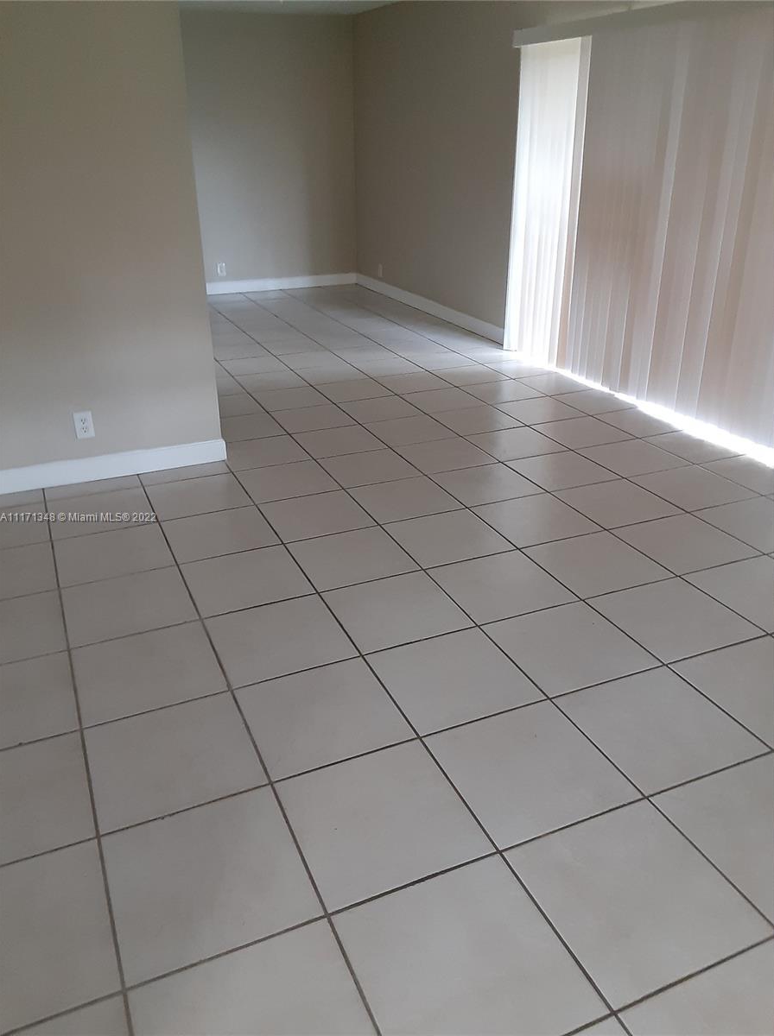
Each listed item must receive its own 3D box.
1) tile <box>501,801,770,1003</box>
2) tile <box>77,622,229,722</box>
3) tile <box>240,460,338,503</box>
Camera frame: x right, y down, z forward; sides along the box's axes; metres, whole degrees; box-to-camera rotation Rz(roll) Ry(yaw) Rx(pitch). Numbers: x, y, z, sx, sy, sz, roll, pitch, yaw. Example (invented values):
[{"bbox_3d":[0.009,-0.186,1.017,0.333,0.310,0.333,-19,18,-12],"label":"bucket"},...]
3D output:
[{"bbox_3d":[0.520,0.791,1.709,0.402,0.010,0.402,-11,28,-21],"label":"tile"},{"bbox_3d":[-0.713,0.452,2.408,0.398,0.010,0.398,-11,27,-21],"label":"tile"},{"bbox_3d":[-0.461,-0.168,3.714,0.396,0.010,0.396,-11,27,-21],"label":"tile"}]

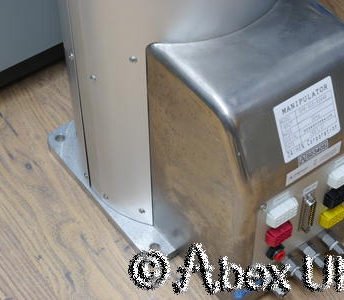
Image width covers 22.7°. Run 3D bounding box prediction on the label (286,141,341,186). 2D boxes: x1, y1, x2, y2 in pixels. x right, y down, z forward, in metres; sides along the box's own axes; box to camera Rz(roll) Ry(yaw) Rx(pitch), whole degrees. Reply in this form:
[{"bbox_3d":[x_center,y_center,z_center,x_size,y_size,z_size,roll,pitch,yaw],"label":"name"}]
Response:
[{"bbox_3d":[0.127,0.011,0.764,0.066,0.014,0.002,-29,54,-24],"label":"label"}]

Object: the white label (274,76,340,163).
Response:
[{"bbox_3d":[0.116,-0.026,0.732,0.065,0.054,0.002,-29,30,-24],"label":"white label"}]

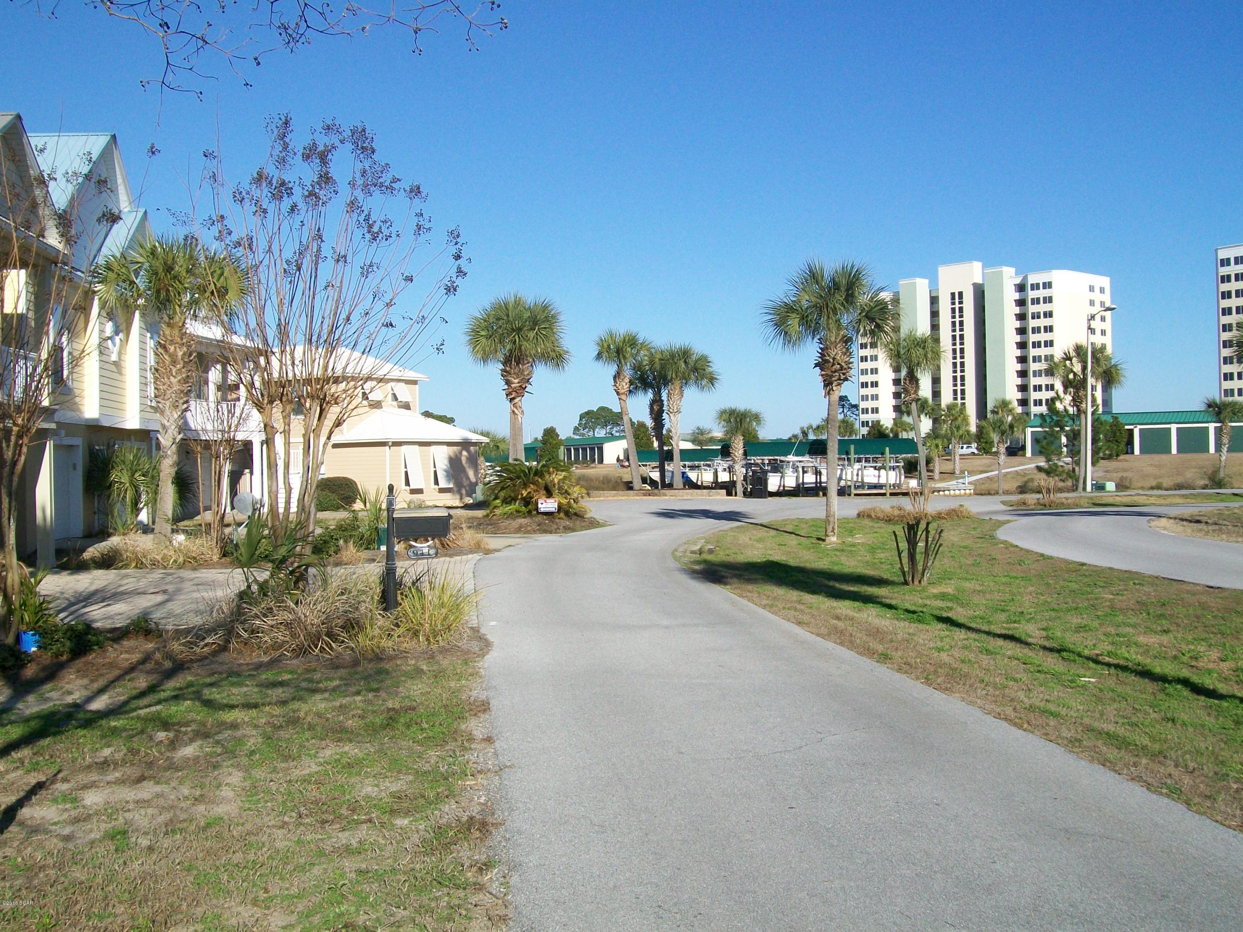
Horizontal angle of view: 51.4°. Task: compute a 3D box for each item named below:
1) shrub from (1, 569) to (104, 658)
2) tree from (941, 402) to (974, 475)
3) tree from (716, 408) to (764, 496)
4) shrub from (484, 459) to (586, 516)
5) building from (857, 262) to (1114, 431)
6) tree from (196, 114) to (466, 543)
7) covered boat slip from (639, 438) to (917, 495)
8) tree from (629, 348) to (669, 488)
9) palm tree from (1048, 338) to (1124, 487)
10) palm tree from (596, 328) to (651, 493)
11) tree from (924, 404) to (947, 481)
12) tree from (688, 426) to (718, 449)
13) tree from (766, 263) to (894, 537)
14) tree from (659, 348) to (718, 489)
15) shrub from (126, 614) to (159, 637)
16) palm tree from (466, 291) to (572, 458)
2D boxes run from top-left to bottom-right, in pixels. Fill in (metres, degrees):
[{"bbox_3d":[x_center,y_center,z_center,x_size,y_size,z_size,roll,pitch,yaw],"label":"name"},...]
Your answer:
[{"bbox_3d":[-5.252,1.359,11.900,0.950,0.830,0.900,-1,0,-24],"label":"shrub"},{"bbox_3d":[23.618,-1.880,91.000,2.320,5.200,2.280,-1,0,0],"label":"tree"},{"bbox_3d":[5.061,-0.599,55.000,1.980,3.880,1.940,-1,0,0],"label":"tree"},{"bbox_3d":[-2.474,0.611,37.000,2.850,1.620,2.700,-1,0,0],"label":"shrub"},{"bbox_3d":[79.300,-23.082,288.000,26.000,42.000,48.500,-1,0,-45],"label":"building"},{"bbox_3d":[-3.015,-1.007,13.400,2.730,5.280,2.680,-1,0,0],"label":"tree"},{"bbox_3d":[11.633,0.168,107.955,7.790,4.085,27.550,-1,0,-29],"label":"covered boat slip"},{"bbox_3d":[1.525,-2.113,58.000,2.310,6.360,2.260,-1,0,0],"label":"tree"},{"bbox_3d":[21.208,-2.238,59.000,3.460,6.830,3.390,-1,0,0],"label":"palm tree"},{"bbox_3d":[0.103,-2.396,55.000,2.550,6.900,2.550,-1,0,0],"label":"palm tree"},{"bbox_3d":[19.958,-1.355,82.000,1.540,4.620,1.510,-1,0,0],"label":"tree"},{"bbox_3d":[9.664,-2.620,155.000,3.200,4.400,3.200,-1,0,0],"label":"tree"},{"bbox_3d":[4.340,-1.379,27.000,2.740,5.860,2.680,-1,0,0],"label":"tree"},{"bbox_3d":[2.918,-2.126,55.500,2.450,6.200,2.450,-1,0,0],"label":"tree"},{"bbox_3d":[-4.666,1.552,12.600,0.310,0.220,0.300,-1,0,-20],"label":"shrub"},{"bbox_3d":[-2.707,-1.660,34.000,2.730,5.750,2.680,-1,0,0],"label":"palm tree"}]

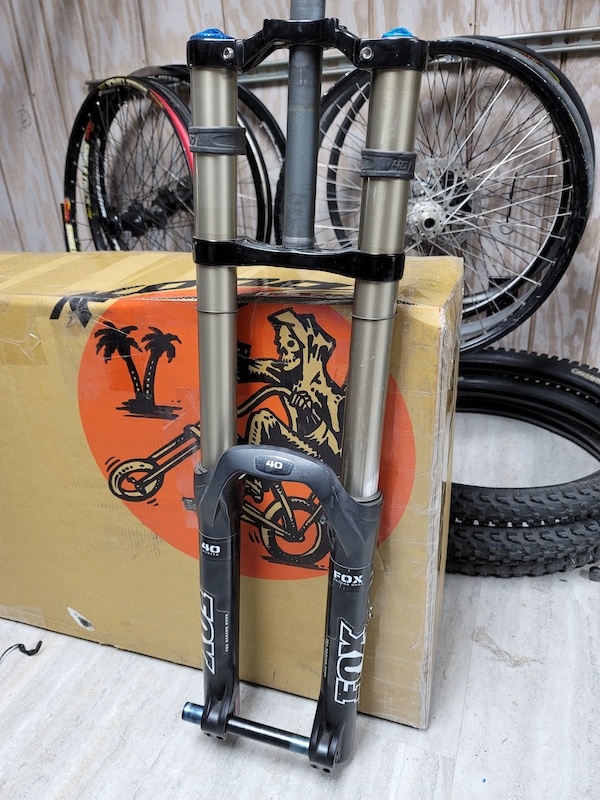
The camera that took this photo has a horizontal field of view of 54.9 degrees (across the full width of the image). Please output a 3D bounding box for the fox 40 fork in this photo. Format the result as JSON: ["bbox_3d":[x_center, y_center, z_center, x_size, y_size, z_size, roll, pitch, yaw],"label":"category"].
[{"bbox_3d":[-0.020,0.076,0.619,0.222,0.835,0.114,8,23,13],"label":"fox 40 fork"}]

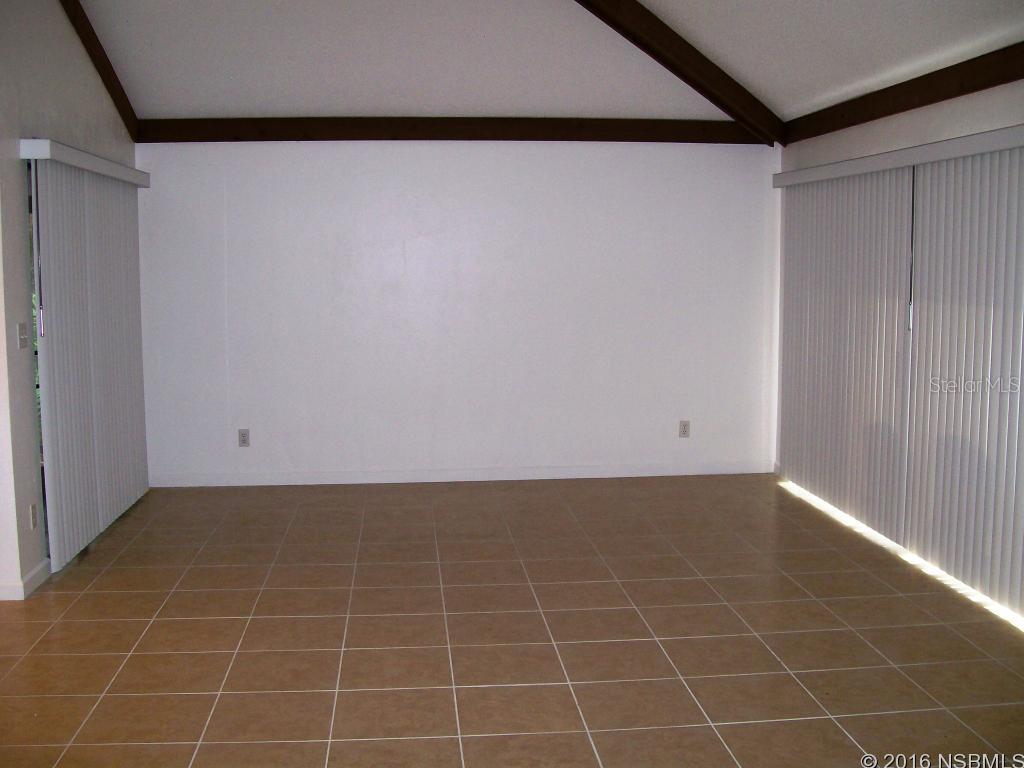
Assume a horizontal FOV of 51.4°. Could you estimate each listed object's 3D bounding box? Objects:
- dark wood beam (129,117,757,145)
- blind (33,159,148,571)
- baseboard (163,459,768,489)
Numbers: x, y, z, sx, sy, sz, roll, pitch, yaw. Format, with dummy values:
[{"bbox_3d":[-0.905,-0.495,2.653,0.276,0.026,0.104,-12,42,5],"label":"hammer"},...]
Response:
[{"bbox_3d":[-0.301,-1.664,6.971,4.240,0.158,0.060,-1,6,-5],"label":"dark wood beam"},{"bbox_3d":[-2.224,-0.177,5.748,0.070,1.925,1.910,-1,6,-5],"label":"blind"},{"bbox_3d":[-0.295,0.617,7.242,4.250,0.088,0.017,-1,6,-5],"label":"baseboard"}]

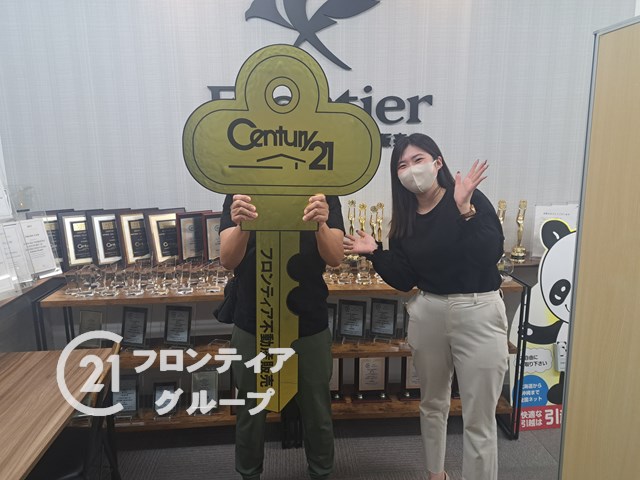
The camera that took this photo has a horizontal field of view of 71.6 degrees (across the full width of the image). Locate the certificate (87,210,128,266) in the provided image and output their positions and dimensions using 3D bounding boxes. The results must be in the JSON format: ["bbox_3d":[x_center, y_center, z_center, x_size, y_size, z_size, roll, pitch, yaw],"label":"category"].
[{"bbox_3d":[-1.255,-0.011,2.681,0.246,0.343,0.030,-9,2,-36],"label":"certificate"}]

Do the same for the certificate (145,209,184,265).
[{"bbox_3d":[-0.935,-0.023,2.728,0.246,0.343,0.030,-9,2,-37],"label":"certificate"}]

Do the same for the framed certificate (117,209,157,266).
[{"bbox_3d":[-1.093,-0.017,2.704,0.246,0.343,0.030,-8,2,-35],"label":"framed certificate"}]

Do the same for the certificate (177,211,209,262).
[{"bbox_3d":[-0.761,-0.014,2.737,0.214,0.318,0.030,-6,1,-25],"label":"certificate"}]

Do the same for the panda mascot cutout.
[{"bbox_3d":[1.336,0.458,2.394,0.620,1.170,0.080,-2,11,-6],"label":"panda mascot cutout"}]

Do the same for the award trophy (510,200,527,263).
[{"bbox_3d":[1.216,-0.055,2.681,0.095,0.372,0.095,1,11,8],"label":"award trophy"}]

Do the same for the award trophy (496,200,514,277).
[{"bbox_3d":[1.080,-0.052,2.671,0.095,0.372,0.095,1,11,8],"label":"award trophy"}]

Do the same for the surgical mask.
[{"bbox_3d":[0.367,-0.232,1.647,0.145,0.125,0.090,-11,7,32],"label":"surgical mask"}]

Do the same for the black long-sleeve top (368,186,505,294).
[{"bbox_3d":[0.448,0.009,1.705,0.490,0.405,0.330,3,12,16],"label":"black long-sleeve top"}]

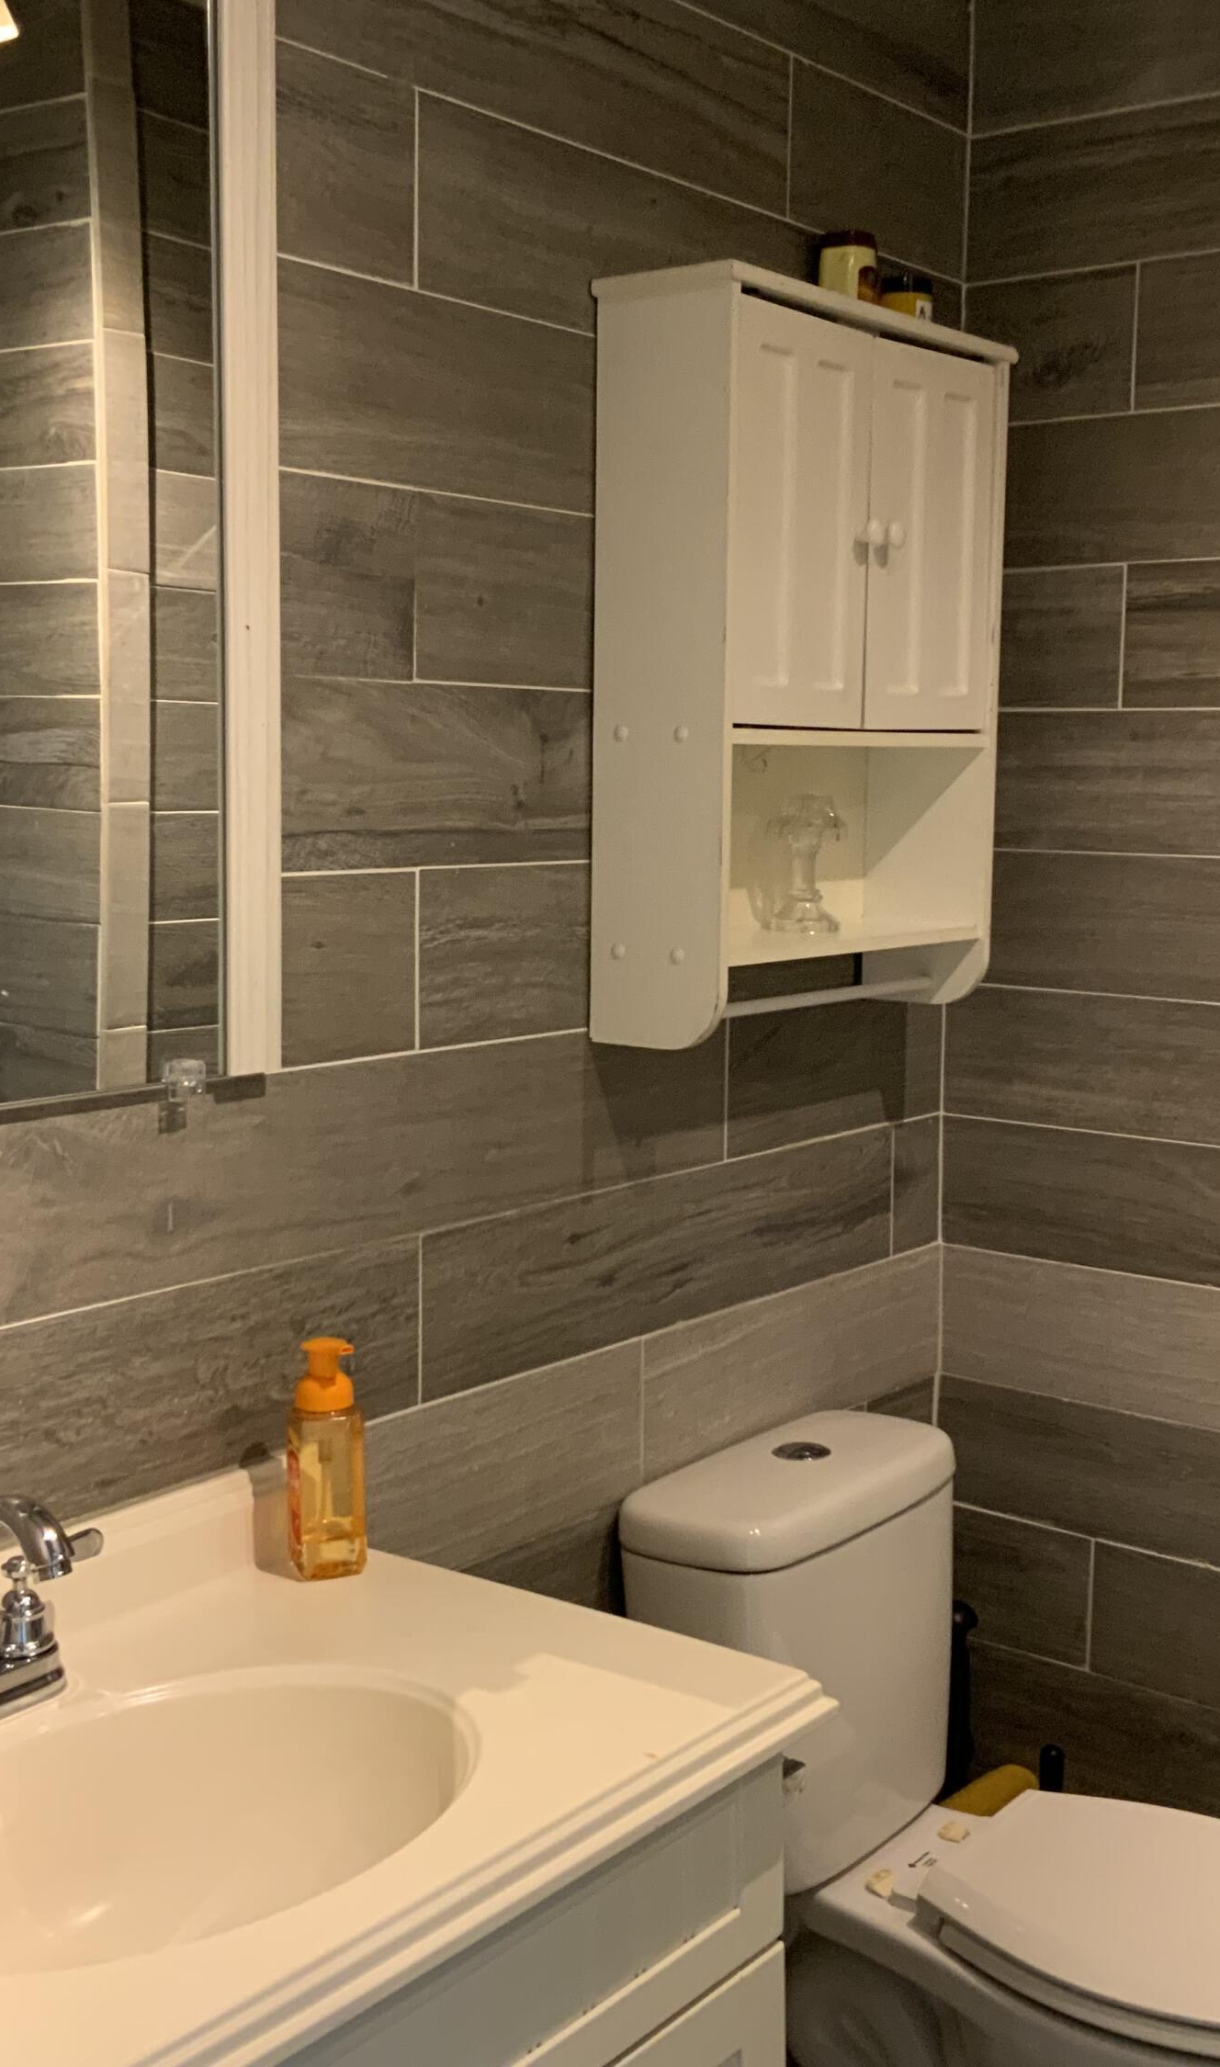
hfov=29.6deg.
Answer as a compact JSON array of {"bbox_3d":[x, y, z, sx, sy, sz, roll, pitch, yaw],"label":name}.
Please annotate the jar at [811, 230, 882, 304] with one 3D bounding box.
[{"bbox_3d":[0.229,-0.721,2.220,0.056,0.085,0.056,1,7,0],"label":"jar"}]

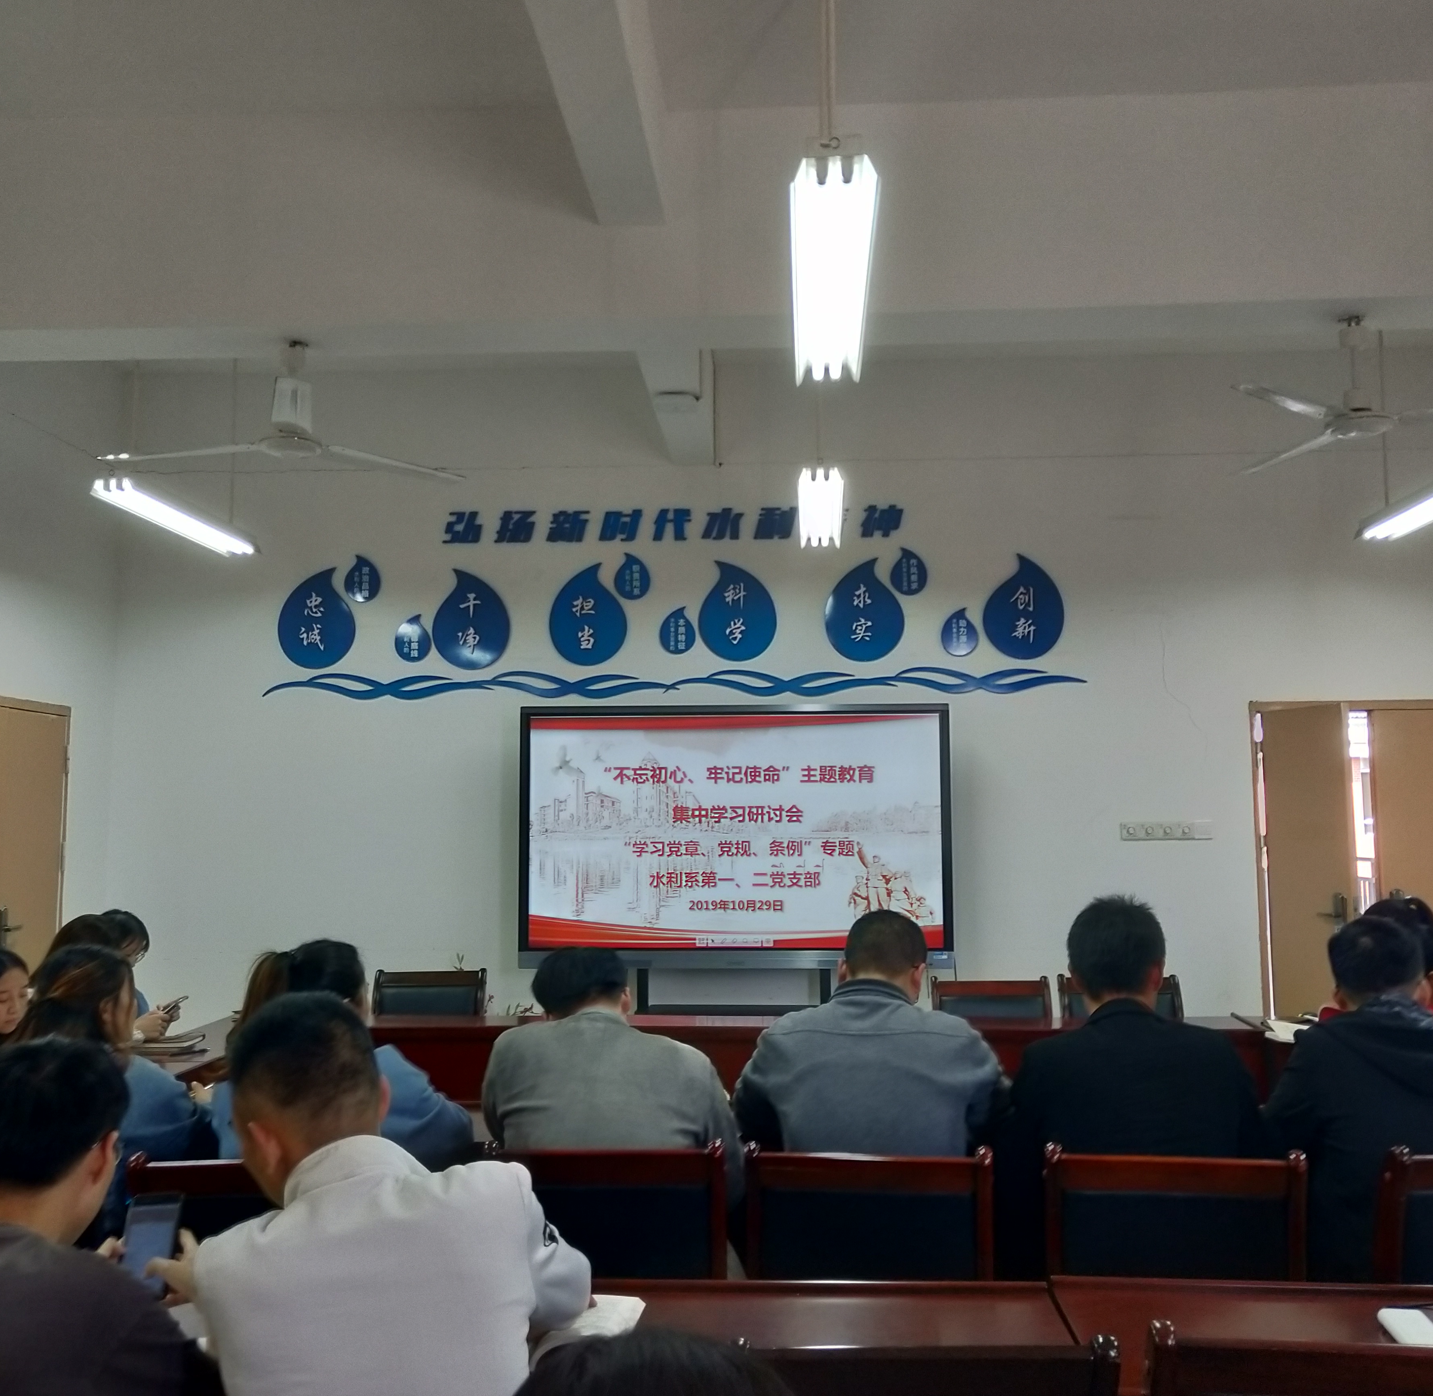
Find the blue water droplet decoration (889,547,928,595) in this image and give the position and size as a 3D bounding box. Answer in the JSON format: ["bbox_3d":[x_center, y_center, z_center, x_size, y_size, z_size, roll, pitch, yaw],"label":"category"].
[{"bbox_3d":[0.917,-0.600,6.391,0.176,0.235,0.020,-1,-5,4],"label":"blue water droplet decoration"}]

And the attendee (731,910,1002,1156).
[{"bbox_3d":[0.323,1.105,2.864,0.560,1.296,0.760,-1,-5,4],"label":"attendee"}]

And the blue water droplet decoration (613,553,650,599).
[{"bbox_3d":[-0.404,-0.585,6.482,0.181,0.233,0.020,-1,-5,4],"label":"blue water droplet decoration"}]

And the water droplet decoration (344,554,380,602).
[{"bbox_3d":[-1.762,-0.591,6.703,0.185,0.242,0.020,-1,-5,4],"label":"water droplet decoration"}]

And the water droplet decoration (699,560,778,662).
[{"bbox_3d":[0.104,-0.421,6.560,0.387,0.498,0.020,-1,-5,4],"label":"water droplet decoration"}]

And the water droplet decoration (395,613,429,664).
[{"bbox_3d":[-1.545,-0.302,6.851,0.189,0.251,0.020,-1,-6,4],"label":"water droplet decoration"}]

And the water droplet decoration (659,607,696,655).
[{"bbox_3d":[-0.192,-0.338,6.755,0.180,0.247,0.020,-1,-6,4],"label":"water droplet decoration"}]

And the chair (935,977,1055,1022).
[{"bbox_3d":[1.083,1.535,5.069,0.468,0.890,0.540,-1,-6,3],"label":"chair"}]

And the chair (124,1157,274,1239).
[{"bbox_3d":[-0.889,1.320,2.743,0.468,0.890,0.540,0,-6,-7],"label":"chair"}]

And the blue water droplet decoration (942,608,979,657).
[{"bbox_3d":[1.151,-0.311,6.347,0.179,0.239,0.020,-1,-5,4],"label":"blue water droplet decoration"}]

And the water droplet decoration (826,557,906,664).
[{"bbox_3d":[0.735,-0.439,6.697,0.396,0.520,0.020,-1,-6,4],"label":"water droplet decoration"}]

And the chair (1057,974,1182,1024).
[{"bbox_3d":[1.574,1.528,5.006,0.470,0.925,0.550,-1,-5,4],"label":"chair"}]

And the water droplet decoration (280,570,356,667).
[{"bbox_3d":[-1.990,-0.396,6.700,0.393,0.513,0.020,-1,-5,4],"label":"water droplet decoration"}]

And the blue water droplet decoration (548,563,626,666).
[{"bbox_3d":[-0.615,-0.401,6.480,0.378,0.501,0.020,-1,-5,4],"label":"blue water droplet decoration"}]

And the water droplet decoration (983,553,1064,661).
[{"bbox_3d":[1.479,-0.438,6.468,0.387,0.516,0.020,-1,-5,4],"label":"water droplet decoration"}]

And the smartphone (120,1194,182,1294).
[{"bbox_3d":[-0.836,0.810,1.980,0.075,0.158,0.009,4,-31,-9],"label":"smartphone"}]

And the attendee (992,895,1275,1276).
[{"bbox_3d":[0.858,1.105,2.839,0.547,1.374,0.720,-1,-5,4],"label":"attendee"}]

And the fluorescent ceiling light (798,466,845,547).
[{"bbox_3d":[0.430,-0.777,5.520,0.180,0.085,1.210,-1,-5,4],"label":"fluorescent ceiling light"}]

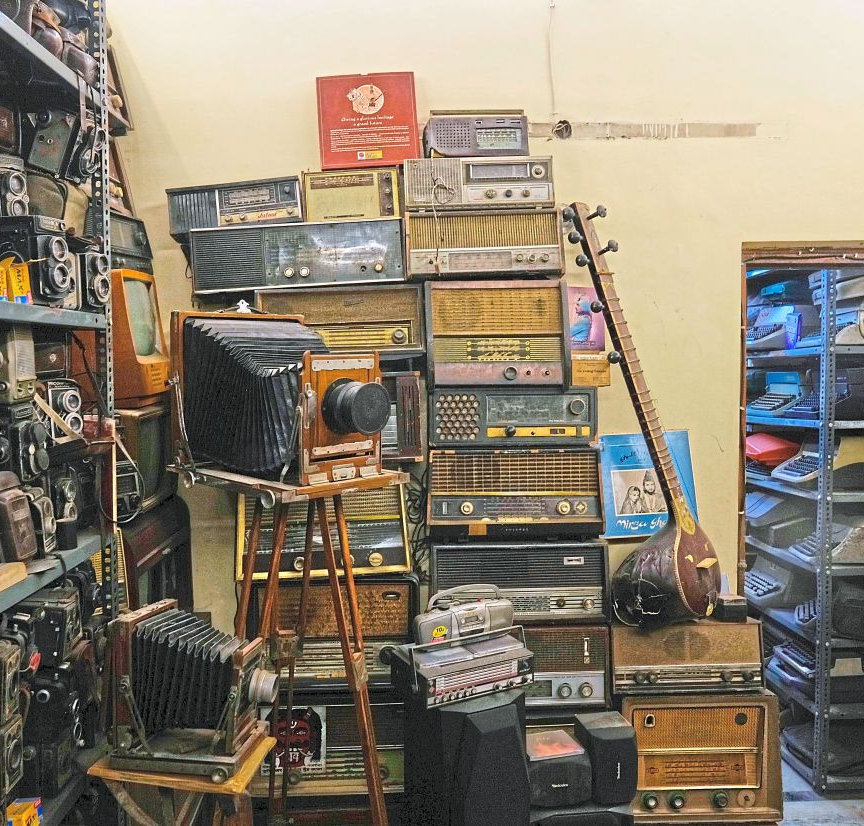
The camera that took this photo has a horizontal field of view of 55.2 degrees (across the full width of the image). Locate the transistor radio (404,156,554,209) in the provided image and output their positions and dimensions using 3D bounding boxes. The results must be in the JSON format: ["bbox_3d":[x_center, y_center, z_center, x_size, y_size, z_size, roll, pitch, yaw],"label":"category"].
[{"bbox_3d":[0.133,-0.649,2.391,0.417,0.140,0.160,-1,3,0],"label":"transistor radio"}]

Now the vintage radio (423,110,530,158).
[{"bbox_3d":[0.130,-0.820,2.465,0.304,0.135,0.090,-1,3,-6],"label":"vintage radio"}]

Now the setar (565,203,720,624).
[{"bbox_3d":[0.540,0.002,2.477,0.280,1.257,0.310,-20,-6,38],"label":"setar"}]

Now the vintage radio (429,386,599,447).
[{"bbox_3d":[0.237,0.005,2.480,0.480,0.165,0.180,-1,3,-1],"label":"vintage radio"}]

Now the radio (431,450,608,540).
[{"bbox_3d":[0.240,0.226,2.484,0.500,0.259,0.220,0,3,0],"label":"radio"}]

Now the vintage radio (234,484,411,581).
[{"bbox_3d":[-0.320,0.307,2.488,0.498,0.311,0.220,-2,3,-4],"label":"vintage radio"}]

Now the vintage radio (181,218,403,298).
[{"bbox_3d":[-0.378,-0.445,2.426,0.598,0.180,0.210,-4,3,0],"label":"vintage radio"}]

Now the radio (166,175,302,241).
[{"bbox_3d":[-0.588,-0.614,2.509,0.392,0.135,0.180,-7,4,-7],"label":"radio"}]

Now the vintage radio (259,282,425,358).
[{"bbox_3d":[-0.270,-0.273,2.500,0.494,0.203,0.200,-3,3,-3],"label":"vintage radio"}]

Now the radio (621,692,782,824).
[{"bbox_3d":[0.754,0.961,2.415,0.444,0.355,0.210,-1,3,-4],"label":"radio"}]

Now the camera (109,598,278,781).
[{"bbox_3d":[-0.429,0.519,1.598,0.268,0.262,0.215,1,-3,7],"label":"camera"}]

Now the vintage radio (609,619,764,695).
[{"bbox_3d":[0.728,0.694,2.454,0.434,0.200,0.190,-1,3,-6],"label":"vintage radio"}]

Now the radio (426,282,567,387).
[{"bbox_3d":[0.190,-0.233,2.472,0.409,0.303,0.220,0,3,0],"label":"radio"}]

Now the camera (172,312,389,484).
[{"bbox_3d":[-0.292,-0.040,1.788,0.395,0.325,0.360,8,9,40],"label":"camera"}]

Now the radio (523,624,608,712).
[{"bbox_3d":[0.279,0.734,2.504,0.459,0.250,0.210,0,3,-2],"label":"radio"}]

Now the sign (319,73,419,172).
[{"bbox_3d":[-0.200,-0.907,2.583,0.302,0.302,0.025,-4,-4,-2],"label":"sign"}]

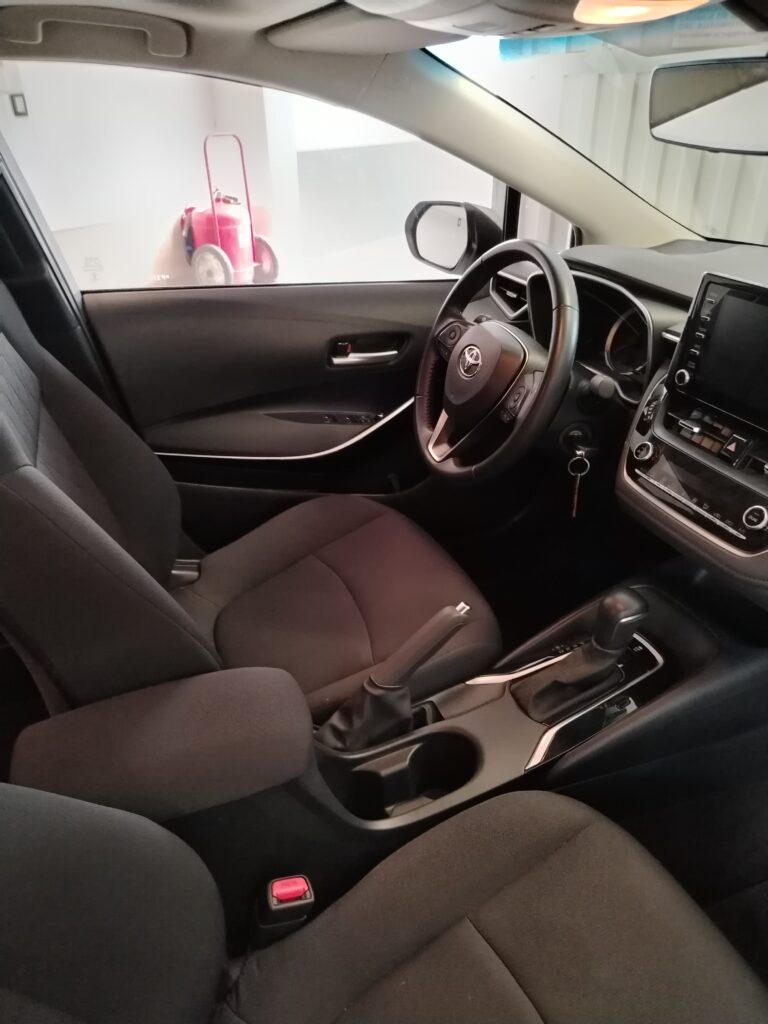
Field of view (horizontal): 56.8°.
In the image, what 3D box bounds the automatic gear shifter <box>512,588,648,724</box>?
[{"bbox_3d":[0.250,0.166,0.892,0.150,0.150,0.090,-9,28,-17],"label":"automatic gear shifter"}]

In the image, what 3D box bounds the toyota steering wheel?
[{"bbox_3d":[0.179,-0.221,1.089,0.105,0.370,0.370,11,20,-27],"label":"toyota steering wheel"}]

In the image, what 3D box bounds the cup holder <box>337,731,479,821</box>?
[{"bbox_3d":[0.034,0.336,0.850,0.180,0.080,0.100,-15,30,-14],"label":"cup holder"}]

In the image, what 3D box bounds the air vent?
[{"bbox_3d":[0.242,-0.395,1.301,0.050,0.090,0.150,-9,28,-17],"label":"air vent"}]

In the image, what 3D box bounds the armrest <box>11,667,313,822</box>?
[{"bbox_3d":[-0.224,0.244,0.743,0.288,0.073,0.142,-13,29,-15],"label":"armrest"}]

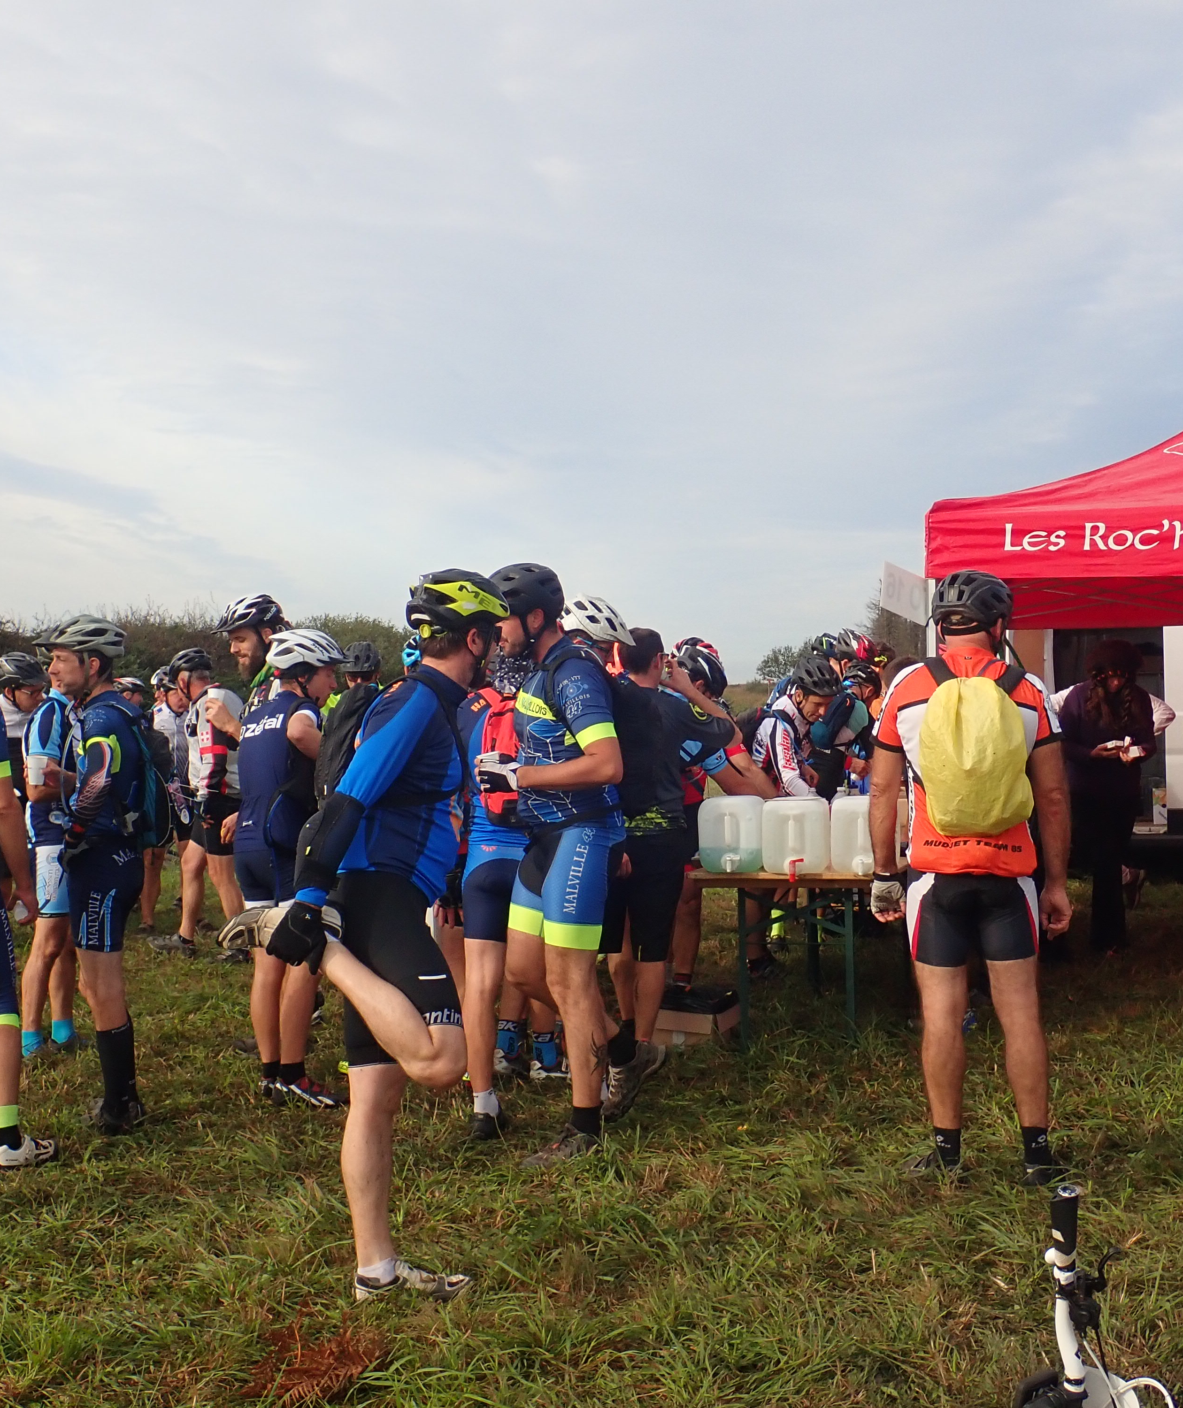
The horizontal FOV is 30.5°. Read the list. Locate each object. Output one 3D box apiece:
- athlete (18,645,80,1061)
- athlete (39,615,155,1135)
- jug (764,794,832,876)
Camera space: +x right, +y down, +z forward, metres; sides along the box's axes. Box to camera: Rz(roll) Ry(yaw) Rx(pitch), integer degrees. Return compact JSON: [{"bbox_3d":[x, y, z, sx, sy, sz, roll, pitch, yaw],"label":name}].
[{"bbox_3d":[-2.273,0.622,9.200,0.420,1.750,0.480,-1,0,-12],"label":"athlete"},{"bbox_3d":[-1.734,0.604,7.600,0.440,1.810,0.520,0,0,-2],"label":"athlete"},{"bbox_3d":[0.824,0.517,8.730,0.260,0.305,0.340,-1,0,6],"label":"jug"}]

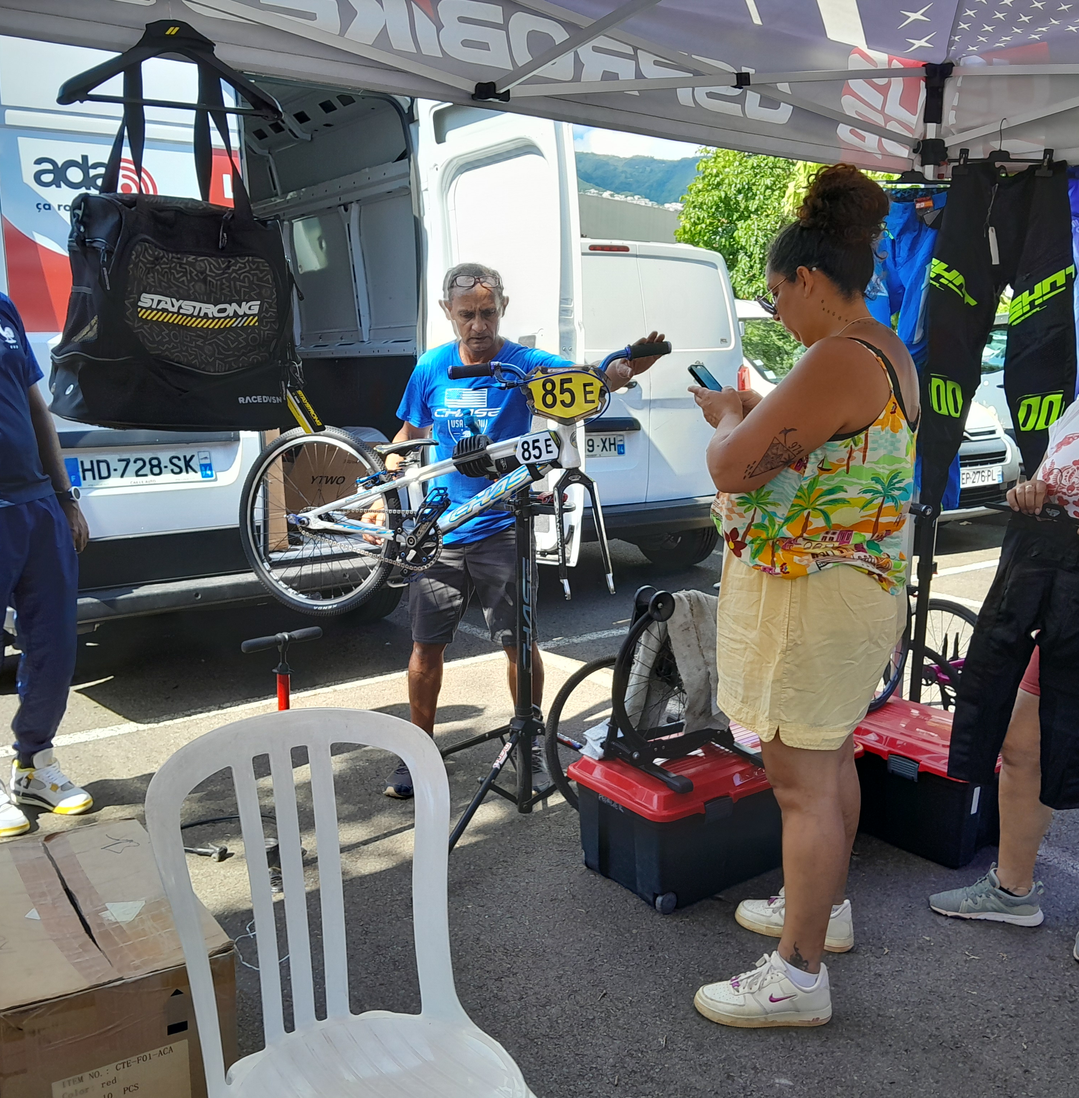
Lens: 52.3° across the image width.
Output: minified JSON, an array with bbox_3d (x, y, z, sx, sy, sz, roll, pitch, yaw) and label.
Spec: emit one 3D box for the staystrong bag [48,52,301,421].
[{"bbox_3d":[-0.694,-0.570,2.088,0.408,0.653,0.275,-9,15,-35],"label":"staystrong bag"}]

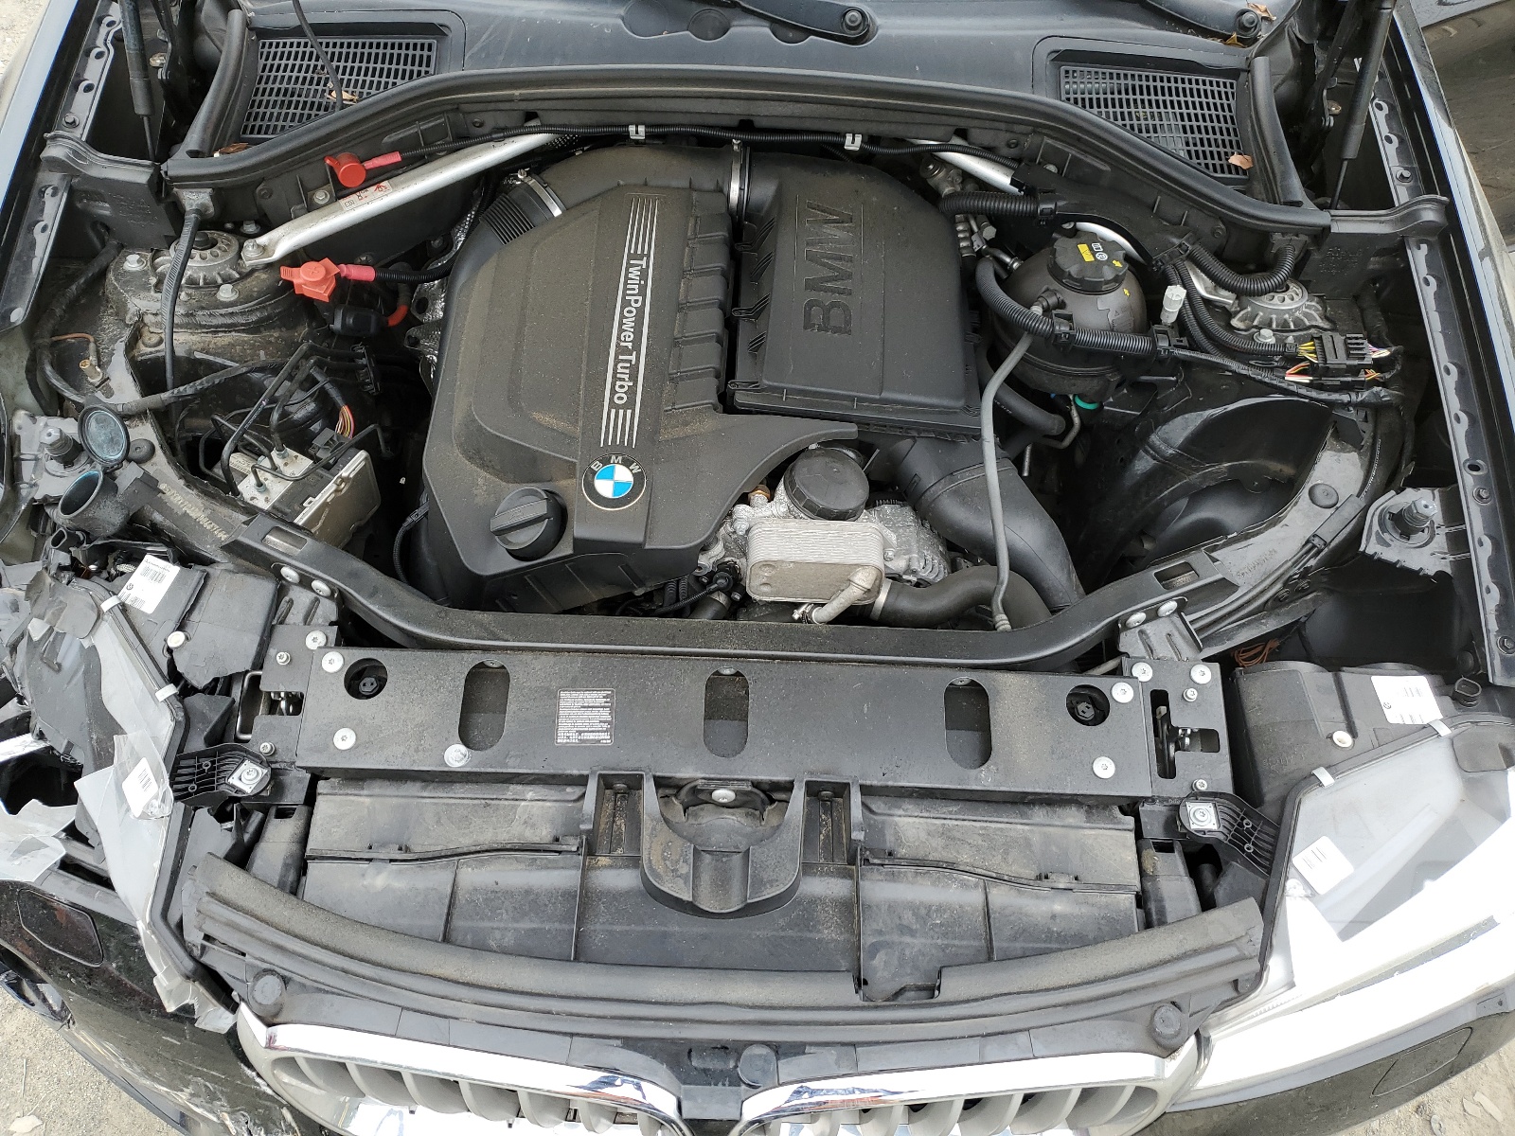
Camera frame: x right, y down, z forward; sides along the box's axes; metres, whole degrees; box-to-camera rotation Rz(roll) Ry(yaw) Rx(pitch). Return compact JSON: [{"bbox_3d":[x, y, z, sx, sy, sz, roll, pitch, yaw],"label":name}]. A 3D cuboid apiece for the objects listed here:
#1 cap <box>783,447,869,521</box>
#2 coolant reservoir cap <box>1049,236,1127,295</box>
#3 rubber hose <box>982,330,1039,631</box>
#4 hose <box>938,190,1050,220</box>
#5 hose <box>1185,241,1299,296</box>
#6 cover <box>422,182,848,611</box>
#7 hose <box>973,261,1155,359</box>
[{"bbox_3d":[0.072,-0.088,1.185,0.089,0.034,0.089,4,53,-6],"label":"cap"},{"bbox_3d":[0.356,-0.324,1.225,0.083,0.030,0.083,0,53,-2],"label":"coolant reservoir cap"},{"bbox_3d":[0.252,-0.094,1.150,0.052,0.110,0.310,5,53,1],"label":"rubber hose"},{"bbox_3d":[0.275,-0.421,1.320,0.127,0.027,0.027,2,53,-1],"label":"hose"},{"bbox_3d":[0.554,-0.340,1.300,0.122,0.045,0.065,0,53,-2],"label":"hose"},{"bbox_3d":[-0.128,-0.178,1.235,0.420,0.140,0.500,3,59,-1],"label":"cover"},{"bbox_3d":[0.332,-0.282,1.225,0.178,0.045,0.110,0,53,-2],"label":"hose"}]

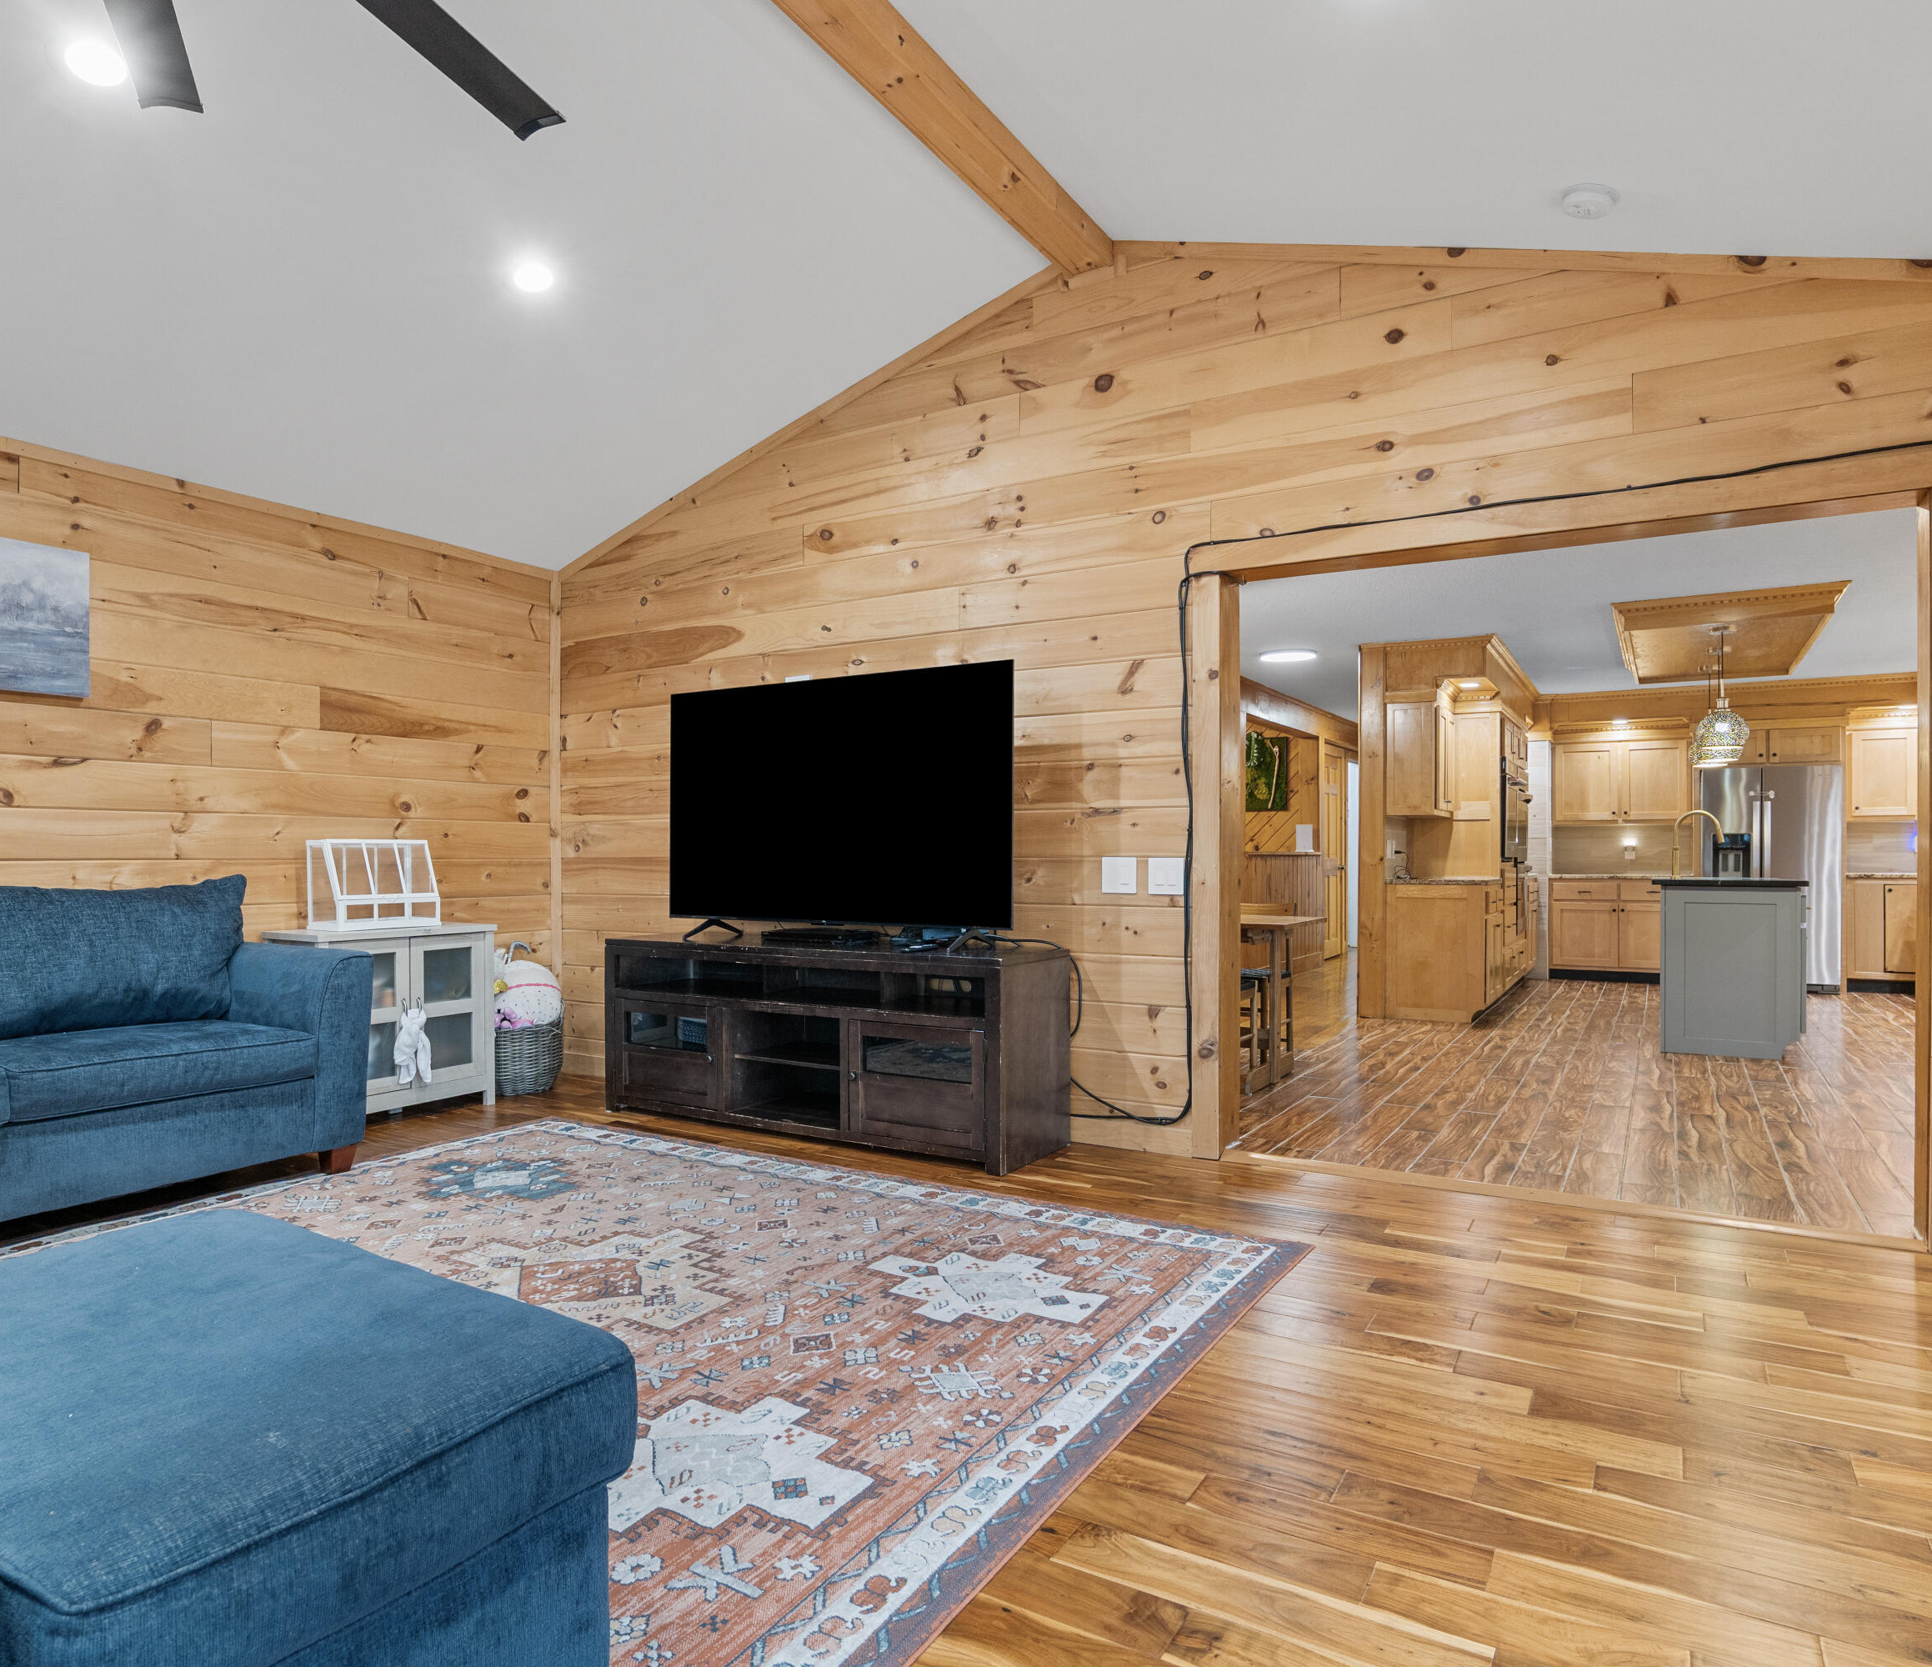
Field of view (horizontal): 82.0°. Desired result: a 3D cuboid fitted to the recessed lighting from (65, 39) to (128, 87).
[{"bbox_3d":[-1.958,-1.734,2.502,0.140,0.030,0.140,-20,-11,28],"label":"recessed lighting"}]

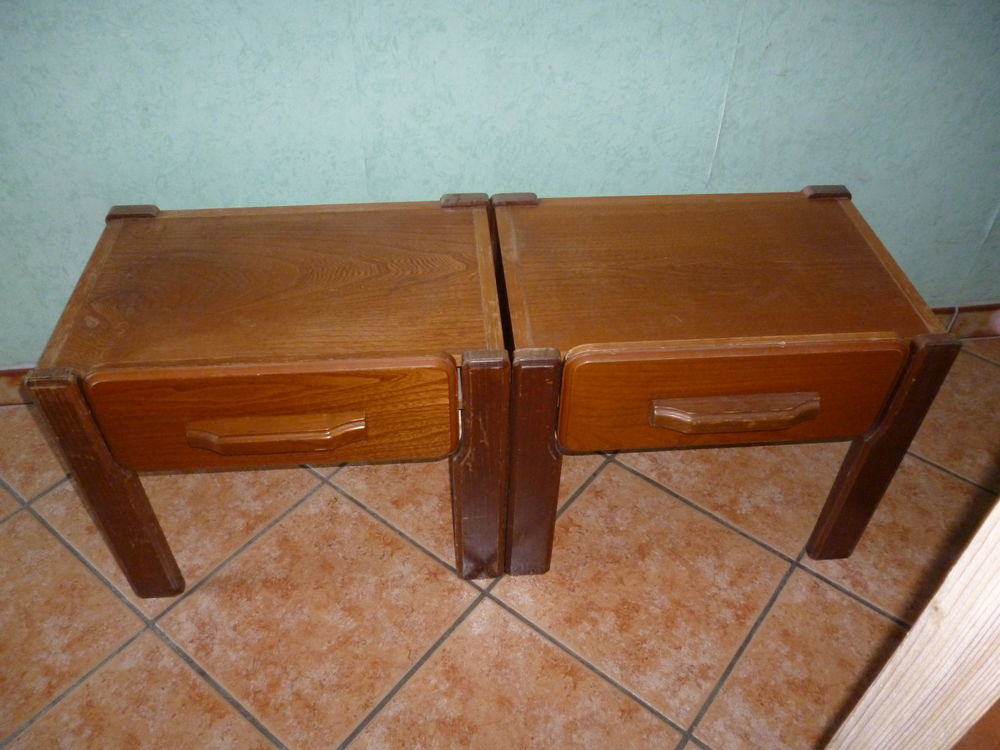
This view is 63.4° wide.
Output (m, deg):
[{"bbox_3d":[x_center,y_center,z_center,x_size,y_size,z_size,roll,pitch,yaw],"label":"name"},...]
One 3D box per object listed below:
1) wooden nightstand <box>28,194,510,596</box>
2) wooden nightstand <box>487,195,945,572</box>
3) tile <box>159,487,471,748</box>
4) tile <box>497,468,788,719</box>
[{"bbox_3d":[-0.269,0.044,1.158,0.528,0.432,0.402,-3,43,-4],"label":"wooden nightstand"},{"bbox_3d":[0.265,0.021,1.193,0.528,0.432,0.402,-2,43,-3],"label":"wooden nightstand"},{"bbox_3d":[-0.256,0.339,1.166,0.330,0.010,0.330,29,49,27],"label":"tile"},{"bbox_3d":[0.214,0.306,1.210,0.330,0.010,0.330,29,49,27],"label":"tile"}]

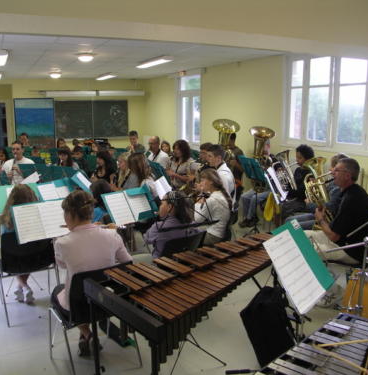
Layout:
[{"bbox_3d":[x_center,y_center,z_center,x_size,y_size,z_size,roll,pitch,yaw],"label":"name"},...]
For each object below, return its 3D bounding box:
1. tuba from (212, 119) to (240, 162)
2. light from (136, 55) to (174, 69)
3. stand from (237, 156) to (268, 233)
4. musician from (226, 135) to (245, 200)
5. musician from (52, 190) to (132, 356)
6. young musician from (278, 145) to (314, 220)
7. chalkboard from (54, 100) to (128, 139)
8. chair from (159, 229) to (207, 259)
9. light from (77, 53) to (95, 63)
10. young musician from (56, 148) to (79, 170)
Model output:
[{"bbox_3d":[0.697,-0.554,6.460,0.470,1.020,0.500,-12,25,-27],"label":"tuba"},{"bbox_3d":[-0.520,-1.995,6.441,0.200,0.080,1.300,-5,12,-25],"label":"light"},{"bbox_3d":[0.971,0.103,5.672,0.420,1.080,0.500,-6,12,-25],"label":"stand"},{"bbox_3d":[0.729,-0.180,6.633,0.780,1.400,0.550,-6,12,-29],"label":"musician"},{"bbox_3d":[-0.662,0.624,2.825,0.500,1.250,0.680,-7,13,-32],"label":"musician"},{"bbox_3d":[1.470,0.097,5.393,0.750,1.310,0.500,-3,11,-14],"label":"young musician"},{"bbox_3d":[-2.399,-1.748,10.589,1.920,0.970,0.050,-6,12,-25],"label":"chalkboard"},{"bbox_3d":[-0.106,0.753,3.338,0.520,0.800,0.460,9,14,40],"label":"chair"},{"bbox_3d":[-1.400,-1.879,5.851,0.260,0.120,0.260,-5,12,-25],"label":"light"},{"bbox_3d":[-1.820,0.034,6.111,0.480,1.200,0.720,4,12,23],"label":"young musician"}]

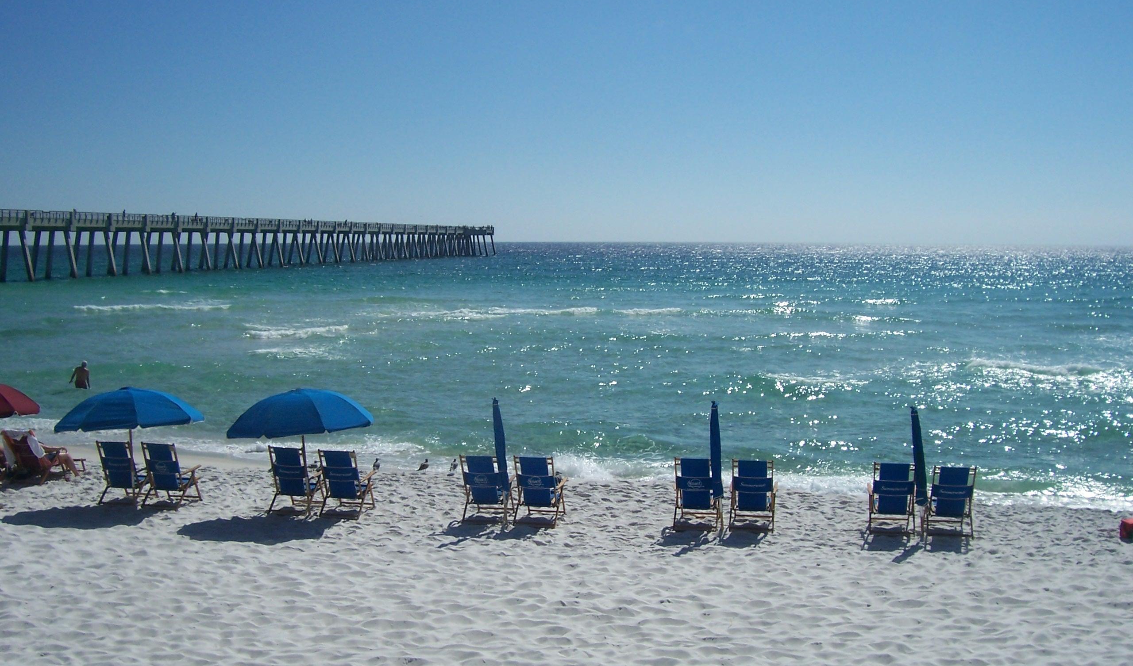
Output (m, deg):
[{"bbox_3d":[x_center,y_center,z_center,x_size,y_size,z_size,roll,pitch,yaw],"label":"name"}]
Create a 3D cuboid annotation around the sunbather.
[{"bbox_3d":[-8.805,2.027,18.731,0.620,0.880,1.120,1,5,17],"label":"sunbather"}]

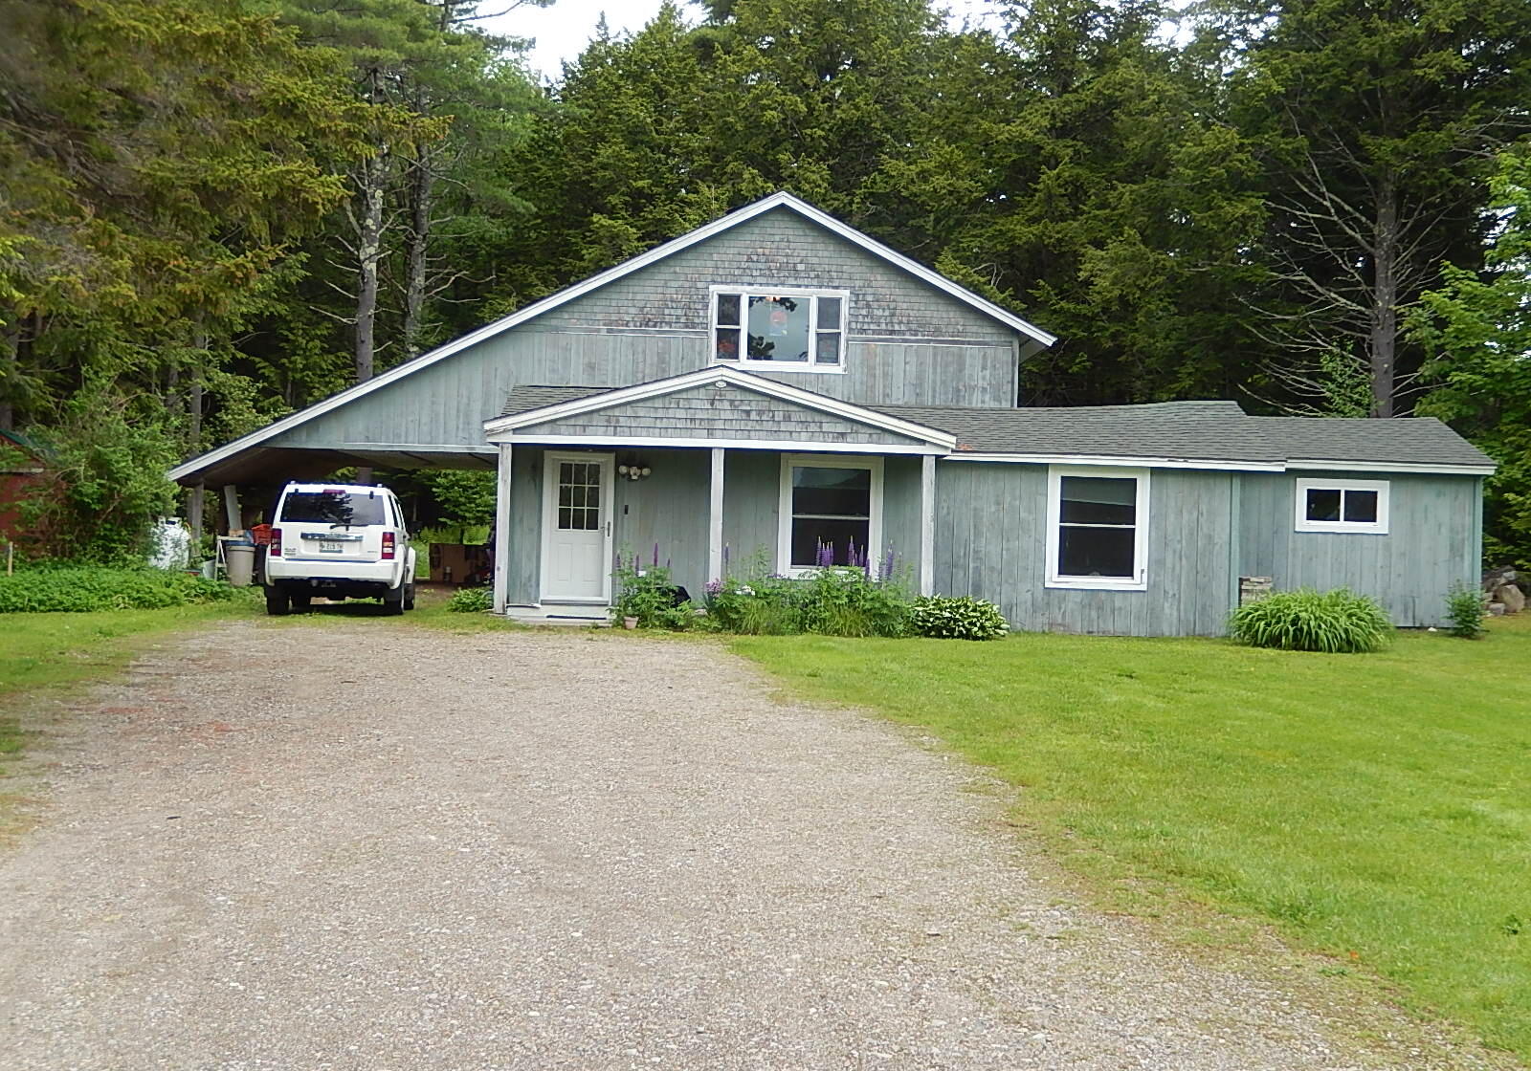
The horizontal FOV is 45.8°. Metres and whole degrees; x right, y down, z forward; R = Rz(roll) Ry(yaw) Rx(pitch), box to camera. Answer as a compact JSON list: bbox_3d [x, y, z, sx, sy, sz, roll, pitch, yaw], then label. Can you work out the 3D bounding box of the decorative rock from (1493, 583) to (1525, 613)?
[{"bbox_3d":[12.021,1.029,29.300,0.520,0.470,0.450,2,-1,-3],"label":"decorative rock"}]

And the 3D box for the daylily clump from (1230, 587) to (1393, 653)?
[{"bbox_3d":[7.136,1.086,23.700,2.100,0.800,1.700,2,-1,-3],"label":"daylily clump"}]

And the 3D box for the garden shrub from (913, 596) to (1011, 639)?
[{"bbox_3d":[2.540,1.063,23.700,1.300,0.570,1.100,2,-1,-3],"label":"garden shrub"}]

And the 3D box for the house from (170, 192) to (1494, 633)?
[{"bbox_3d":[0.587,-1.868,28.496,18.651,6.350,9.787,2,-1,-3],"label":"house"}]

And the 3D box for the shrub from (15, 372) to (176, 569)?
[{"bbox_3d":[-9.855,-0.804,26.800,2.350,3.100,2.200,2,-1,-3],"label":"shrub"}]

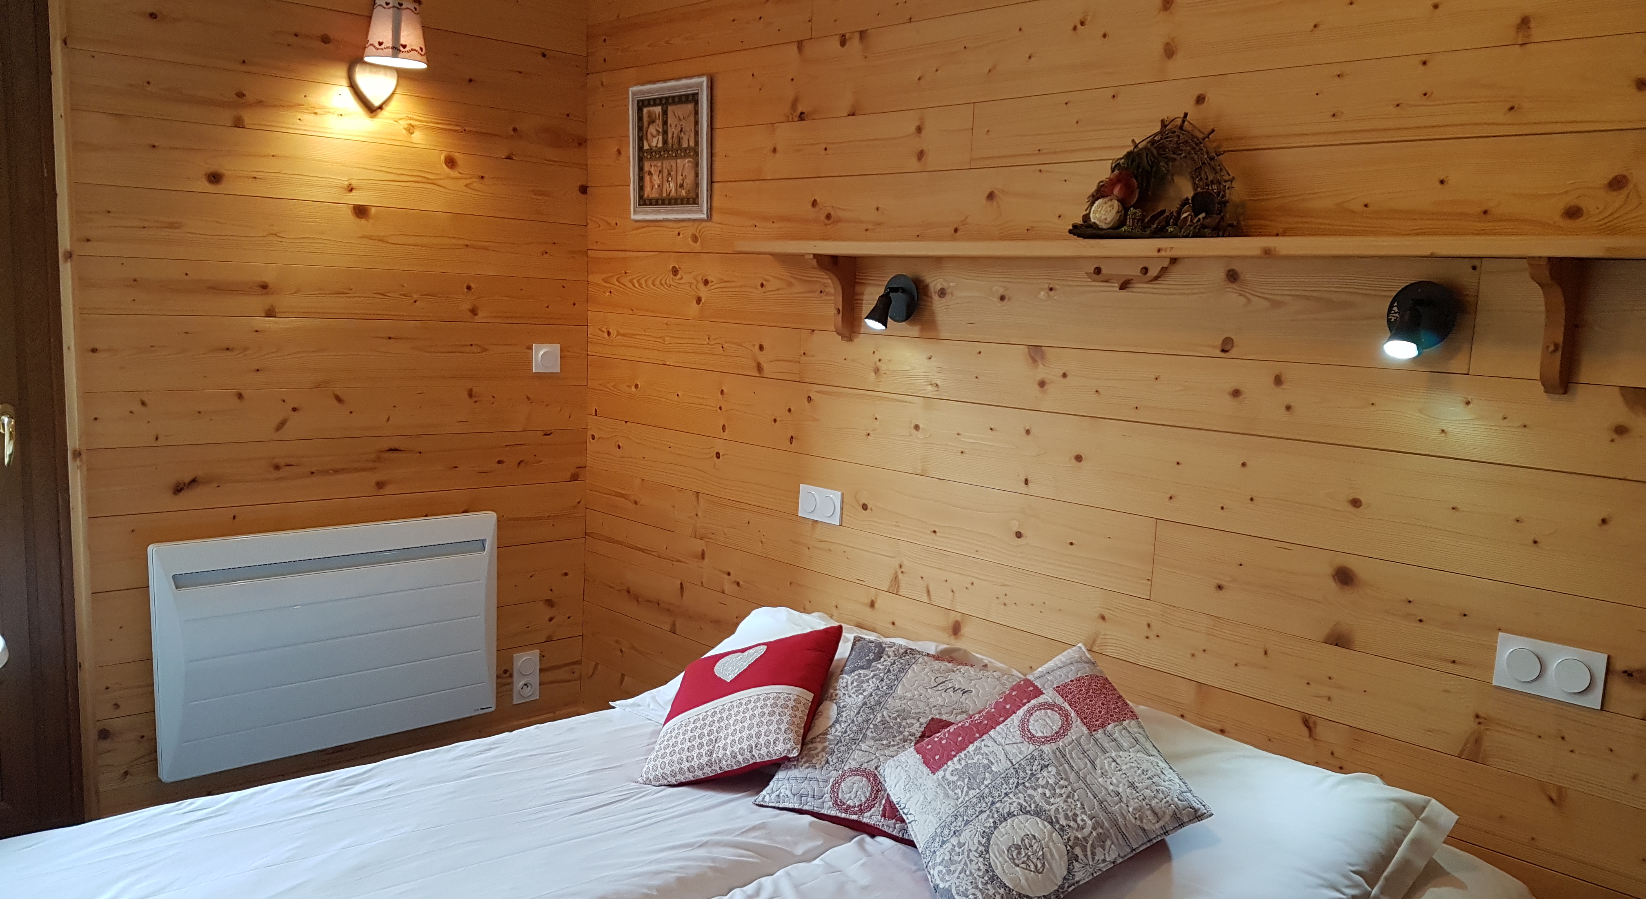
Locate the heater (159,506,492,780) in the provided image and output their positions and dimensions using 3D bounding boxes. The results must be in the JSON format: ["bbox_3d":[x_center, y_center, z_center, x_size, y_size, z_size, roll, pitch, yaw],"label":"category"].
[{"bbox_3d":[-1.274,0.496,3.272,0.878,0.572,0.110,-5,10,-43],"label":"heater"}]

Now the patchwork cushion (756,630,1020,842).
[{"bbox_3d":[0.130,0.491,2.132,0.385,0.125,0.385,4,43,35],"label":"patchwork cushion"}]

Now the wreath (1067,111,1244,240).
[{"bbox_3d":[0.612,-0.493,2.266,0.110,0.222,0.305,-5,10,-43],"label":"wreath"}]

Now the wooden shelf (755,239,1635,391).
[{"bbox_3d":[0.528,-0.283,2.365,0.155,0.228,2.010,-5,10,-43],"label":"wooden shelf"}]

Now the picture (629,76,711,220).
[{"bbox_3d":[-0.429,-0.824,3.426,0.022,0.375,0.354,-5,10,-43],"label":"picture"}]

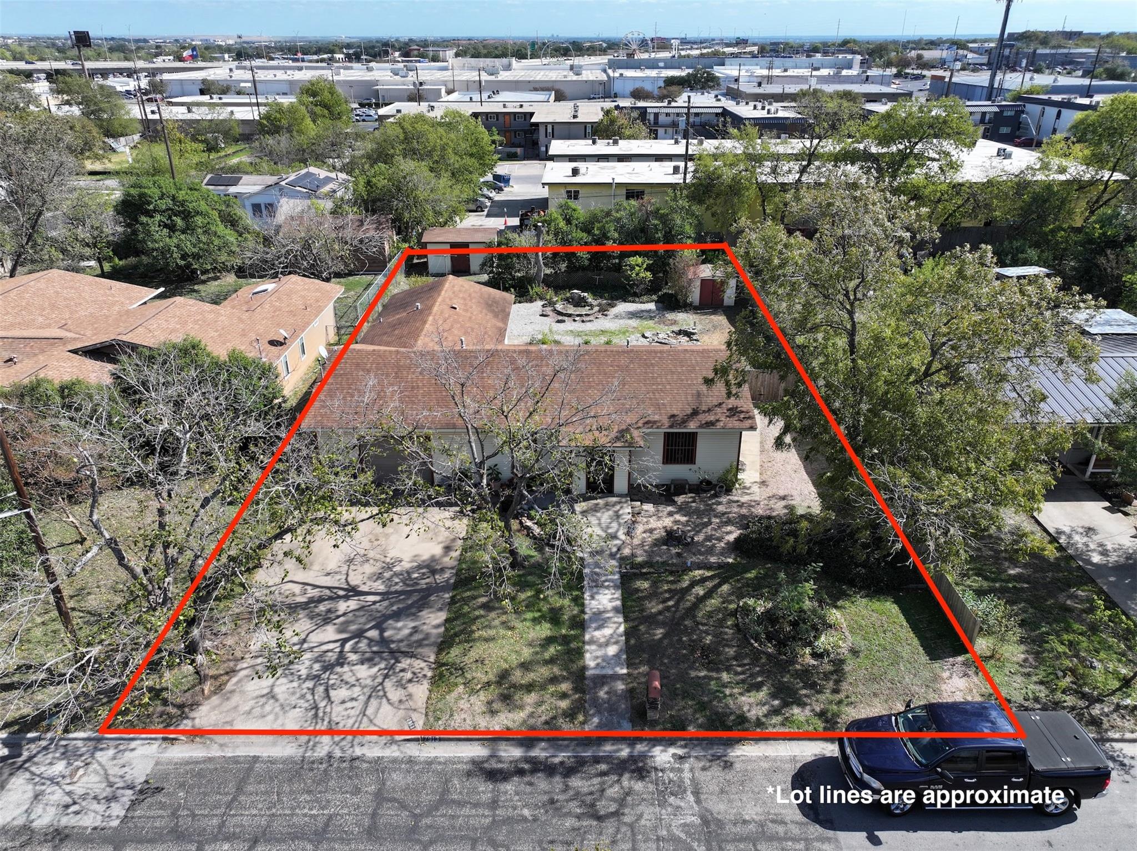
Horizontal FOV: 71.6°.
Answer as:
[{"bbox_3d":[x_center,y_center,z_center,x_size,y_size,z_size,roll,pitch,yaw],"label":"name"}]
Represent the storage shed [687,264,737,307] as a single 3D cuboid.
[{"bbox_3d":[9.650,-9.432,52.567,3.100,2.100,2.900,0,26,0],"label":"storage shed"}]

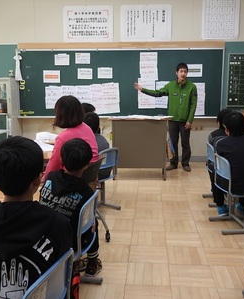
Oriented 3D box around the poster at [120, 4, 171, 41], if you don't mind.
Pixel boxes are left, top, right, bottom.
[{"bbox_3d":[0.424,-2.169,5.950,0.873,0.593,0.015,0,9,5],"label":"poster"}]

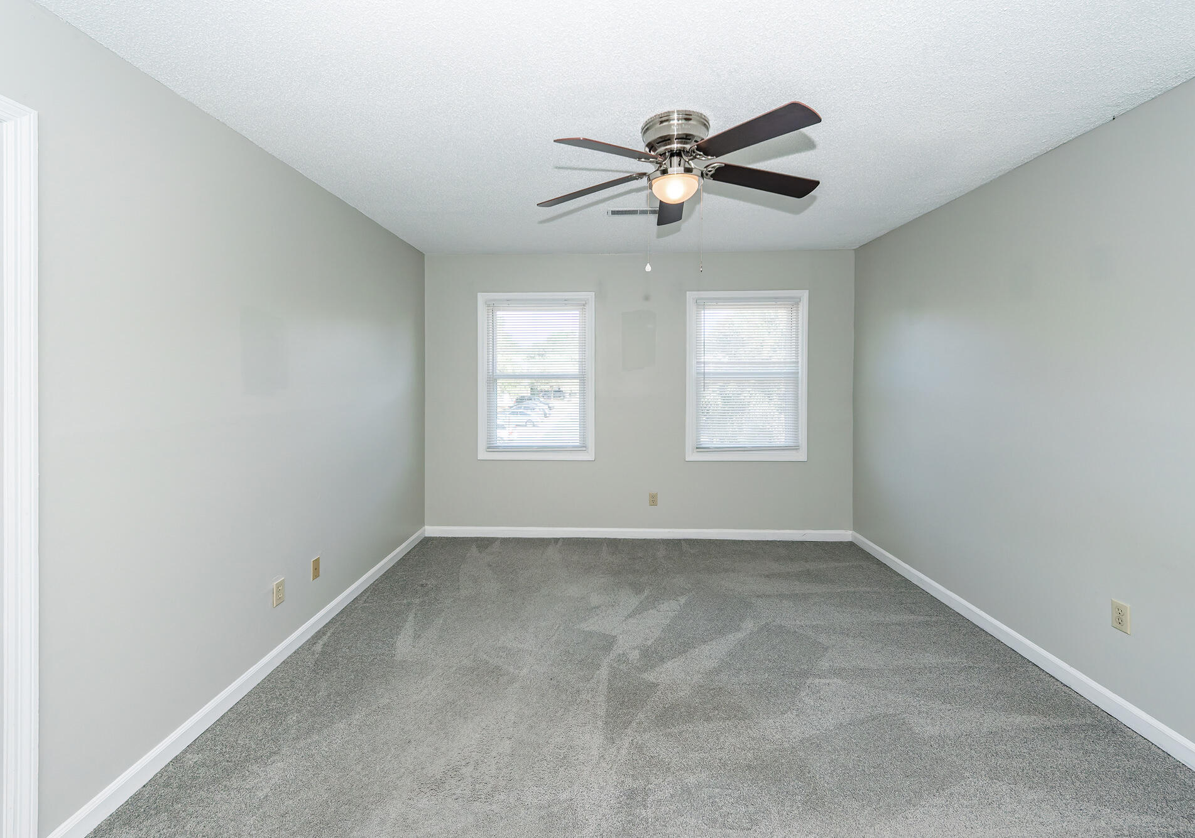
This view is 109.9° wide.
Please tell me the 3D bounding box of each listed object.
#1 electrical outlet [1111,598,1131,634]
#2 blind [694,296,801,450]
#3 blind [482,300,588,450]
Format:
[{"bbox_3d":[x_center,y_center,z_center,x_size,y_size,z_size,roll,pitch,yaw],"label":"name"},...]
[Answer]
[{"bbox_3d":[2.088,0.789,1.671,0.008,0.114,0.070,0,3,2],"label":"electrical outlet"},{"bbox_3d":[1.270,-0.366,3.536,0.869,1.287,0.035,0,3,2],"label":"blind"},{"bbox_3d":[-0.524,-0.368,3.589,0.869,1.305,0.035,0,3,2],"label":"blind"}]

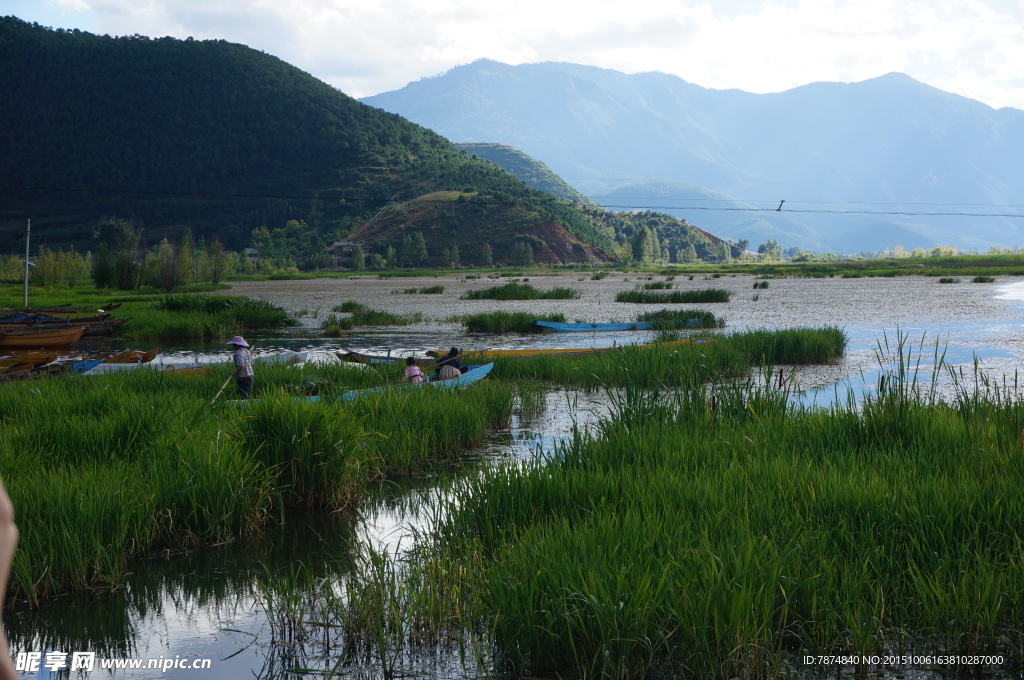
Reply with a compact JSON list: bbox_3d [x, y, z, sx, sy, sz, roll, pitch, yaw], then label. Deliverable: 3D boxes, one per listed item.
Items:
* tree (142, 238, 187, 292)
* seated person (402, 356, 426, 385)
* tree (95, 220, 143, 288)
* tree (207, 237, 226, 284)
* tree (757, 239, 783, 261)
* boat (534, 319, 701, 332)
[{"bbox_3d":[-27.435,-5.882,157.000,3.500,4.300,3.400,0,2,0],"label":"tree"},{"bbox_3d":[-2.180,0.729,44.600,0.500,0.700,0.520,1,3,18],"label":"seated person"},{"bbox_3d":[-33.243,-7.282,168.000,4.100,6.000,4.000,0,2,0],"label":"tree"},{"bbox_3d":[-28.976,-7.668,195.000,1.950,4.500,1.950,0,2,0],"label":"tree"},{"bbox_3d":[82.872,-28.869,640.000,8.400,7.400,7.800,0,2,0],"label":"tree"},{"bbox_3d":[4.445,-0.584,83.000,7.300,0.600,1.100,-1,3,-28],"label":"boat"}]

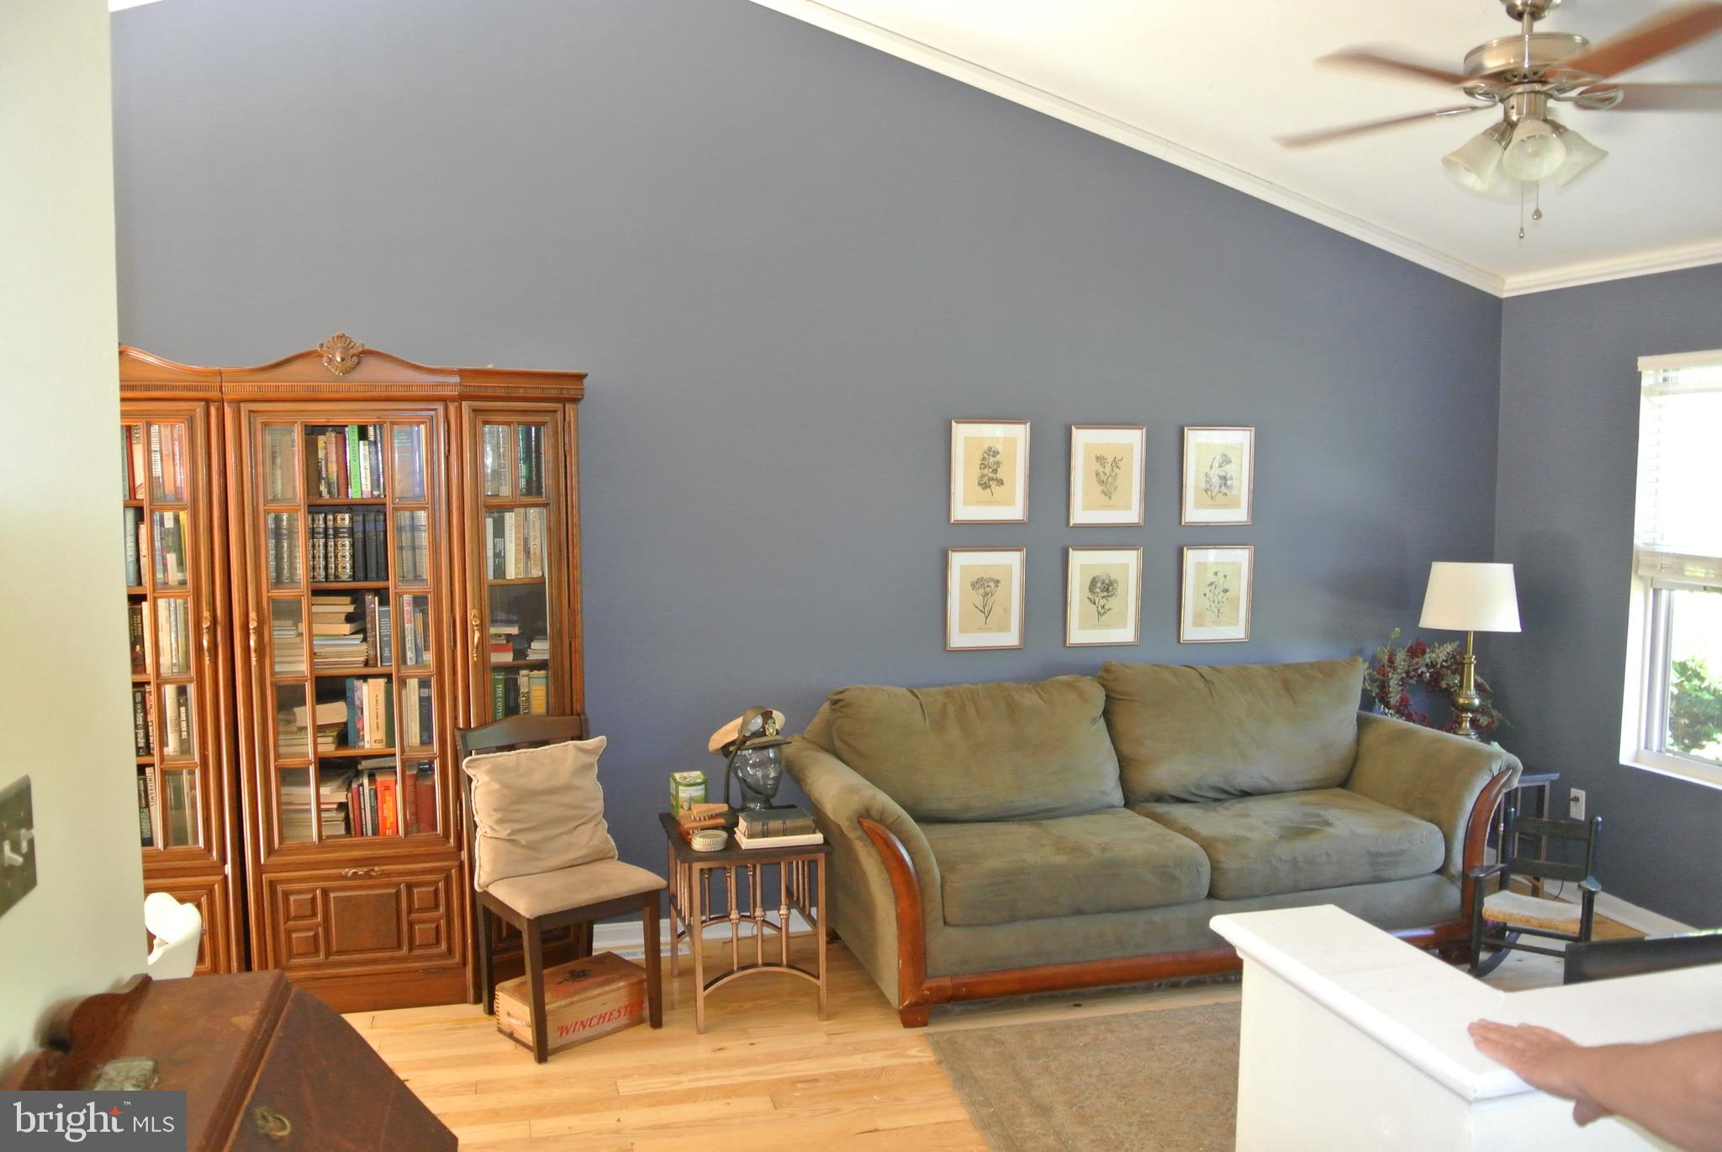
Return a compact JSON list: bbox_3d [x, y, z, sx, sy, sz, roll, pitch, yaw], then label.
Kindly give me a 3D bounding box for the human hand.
[{"bbox_3d":[0.690,0.503,1.310,0.090,0.070,0.155,-2,6,-26],"label":"human hand"}]

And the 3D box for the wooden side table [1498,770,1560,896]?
[{"bbox_3d":[2.255,0.962,4.811,0.415,0.550,0.465,-1,5,-14],"label":"wooden side table"}]

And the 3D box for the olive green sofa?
[{"bbox_3d":[1.006,0.842,4.460,2.380,0.935,0.833,-1,5,-15],"label":"olive green sofa"}]

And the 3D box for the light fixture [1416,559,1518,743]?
[{"bbox_3d":[2.323,0.340,4.926,0.456,0.773,0.456,-1,5,-15],"label":"light fixture"}]

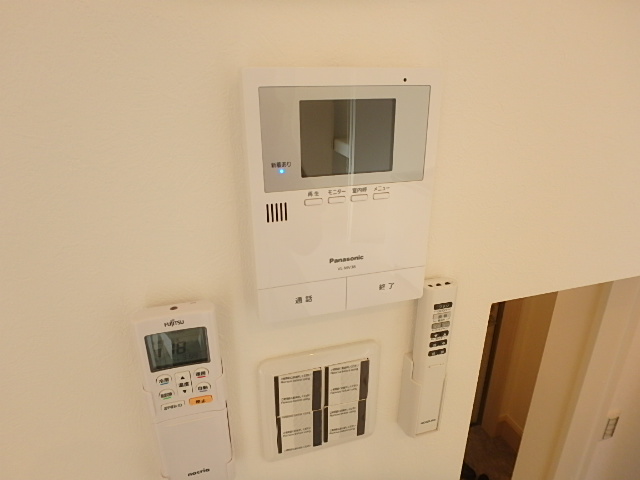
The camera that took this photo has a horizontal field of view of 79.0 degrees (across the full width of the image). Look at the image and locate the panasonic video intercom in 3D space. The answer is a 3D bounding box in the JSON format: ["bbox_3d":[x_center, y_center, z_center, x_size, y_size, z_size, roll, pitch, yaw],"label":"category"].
[{"bbox_3d":[0.017,-0.033,0.307,0.143,0.187,0.025,-6,21,-14],"label":"panasonic video intercom"}]

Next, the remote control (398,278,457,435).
[{"bbox_3d":[0.103,0.119,0.383,0.032,0.172,0.030,-6,21,-14],"label":"remote control"}]

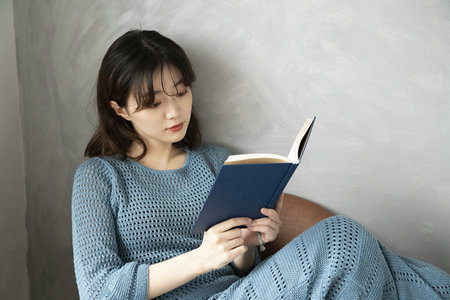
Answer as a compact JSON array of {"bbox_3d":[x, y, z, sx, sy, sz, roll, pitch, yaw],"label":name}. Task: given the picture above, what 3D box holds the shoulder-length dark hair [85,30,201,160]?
[{"bbox_3d":[-0.164,-0.108,1.145,0.195,0.240,0.215,-20,23,-33],"label":"shoulder-length dark hair"}]

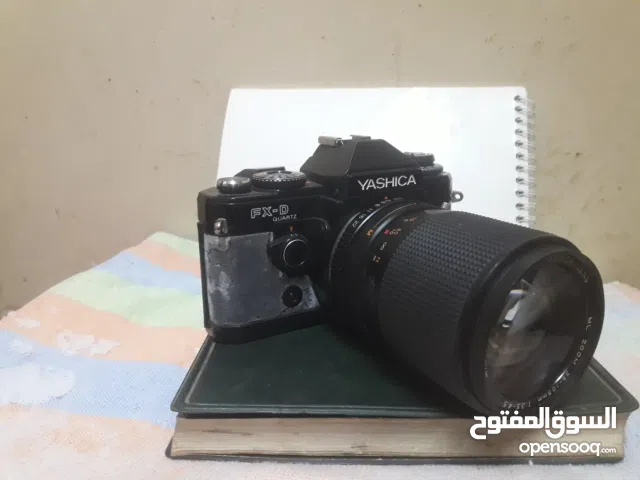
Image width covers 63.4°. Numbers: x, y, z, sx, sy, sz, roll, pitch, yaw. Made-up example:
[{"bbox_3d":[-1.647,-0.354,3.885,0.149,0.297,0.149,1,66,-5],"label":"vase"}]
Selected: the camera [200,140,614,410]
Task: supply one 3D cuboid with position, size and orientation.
[{"bbox_3d":[0.030,0.005,0.216,0.138,0.087,0.139,-9,18,-27],"label":"camera"}]

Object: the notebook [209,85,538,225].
[{"bbox_3d":[0.032,-0.038,0.338,0.210,0.141,0.013,3,-18,11],"label":"notebook"}]

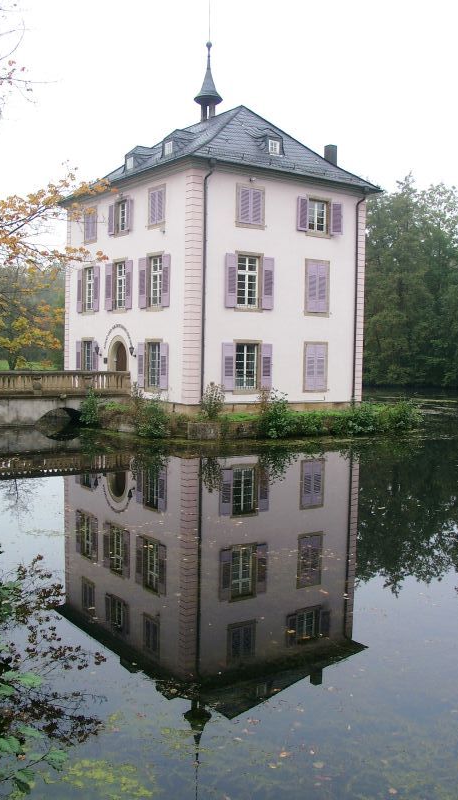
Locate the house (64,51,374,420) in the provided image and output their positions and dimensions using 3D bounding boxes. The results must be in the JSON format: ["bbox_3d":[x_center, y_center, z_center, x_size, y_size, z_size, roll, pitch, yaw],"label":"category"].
[{"bbox_3d":[-0.976,-8.474,37.966,10.340,17.080,12.790,-2,5,-35],"label":"house"}]

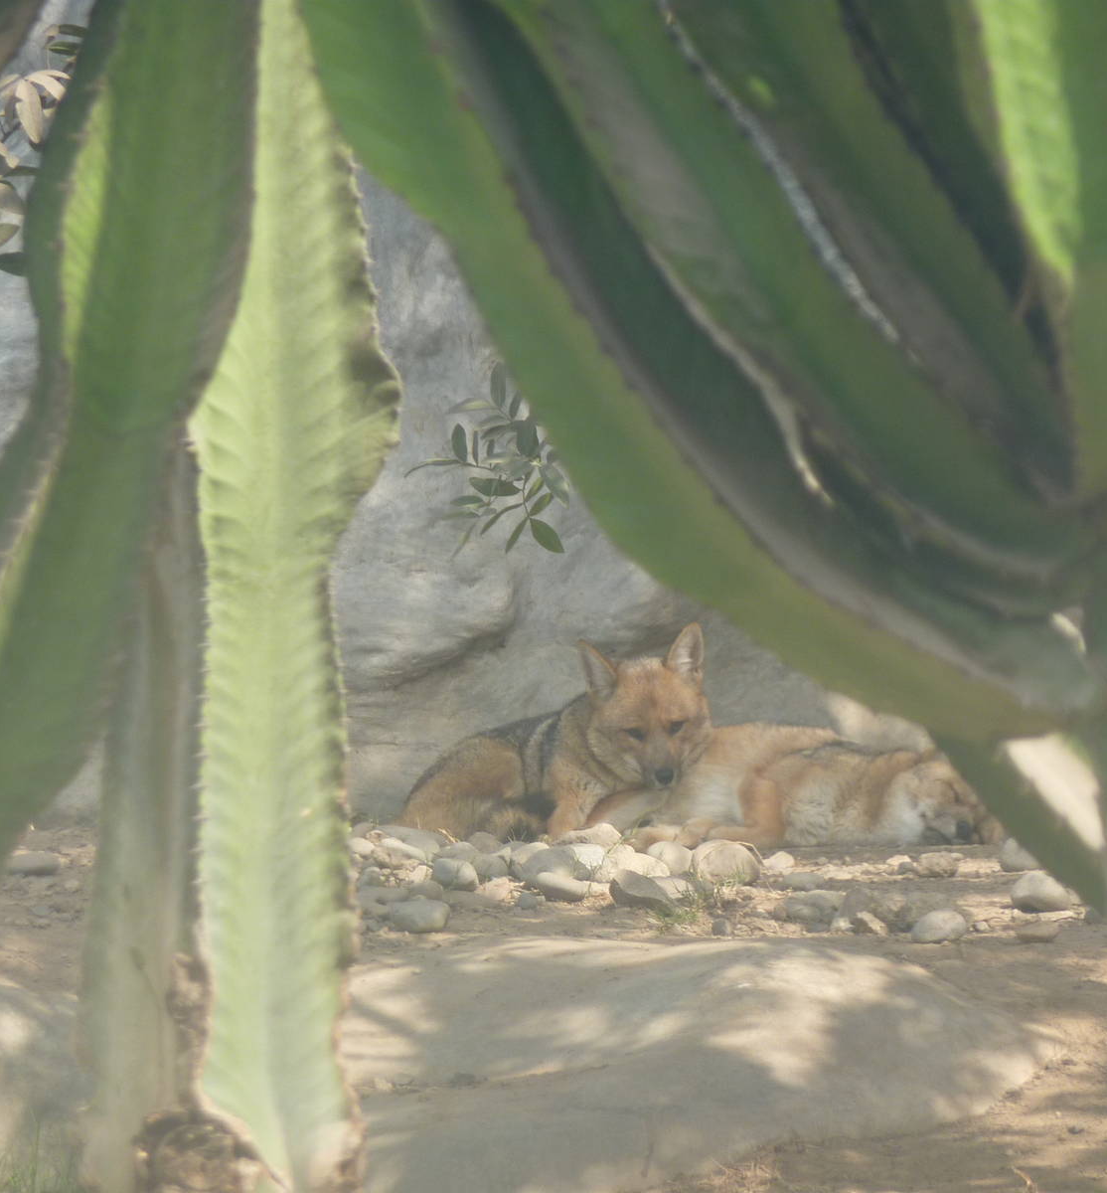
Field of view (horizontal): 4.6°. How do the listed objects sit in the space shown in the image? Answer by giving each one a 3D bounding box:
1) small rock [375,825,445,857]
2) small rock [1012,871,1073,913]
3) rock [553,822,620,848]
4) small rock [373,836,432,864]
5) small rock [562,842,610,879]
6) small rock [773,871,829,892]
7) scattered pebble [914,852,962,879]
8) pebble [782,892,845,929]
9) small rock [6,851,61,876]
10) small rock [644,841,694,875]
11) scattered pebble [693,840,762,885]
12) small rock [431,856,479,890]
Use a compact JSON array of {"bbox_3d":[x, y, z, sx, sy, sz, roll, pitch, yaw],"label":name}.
[{"bbox_3d":[-0.160,0.275,15.397,0.078,0.037,0.058,0,4,0],"label":"small rock"},{"bbox_3d":[0.528,0.319,14.879,0.067,0.045,0.054,0,4,0],"label":"small rock"},{"bbox_3d":[0.039,0.268,15.469,0.077,0.030,0.058,0,4,0],"label":"rock"},{"bbox_3d":[-0.168,0.283,15.330,0.064,0.032,0.044,0,4,0],"label":"small rock"},{"bbox_3d":[0.036,0.291,15.248,0.054,0.040,0.048,0,4,0],"label":"small rock"},{"bbox_3d":[0.271,0.311,15.079,0.062,0.023,0.047,0,4,0],"label":"small rock"},{"bbox_3d":[0.425,0.297,15.197,0.052,0.030,0.042,0,4,0],"label":"scattered pebble"},{"bbox_3d":[0.278,0.334,14.723,0.066,0.041,0.053,0,4,0],"label":"pebble"},{"bbox_3d":[-0.575,0.295,15.236,0.060,0.027,0.048,0,4,0],"label":"small rock"},{"bbox_3d":[0.127,0.290,15.235,0.055,0.040,0.047,0,4,0],"label":"small rock"},{"bbox_3d":[0.190,0.293,15.160,0.075,0.049,0.064,0,4,0],"label":"scattered pebble"},{"bbox_3d":[-0.108,0.303,15.094,0.054,0.036,0.052,0,4,0],"label":"small rock"}]

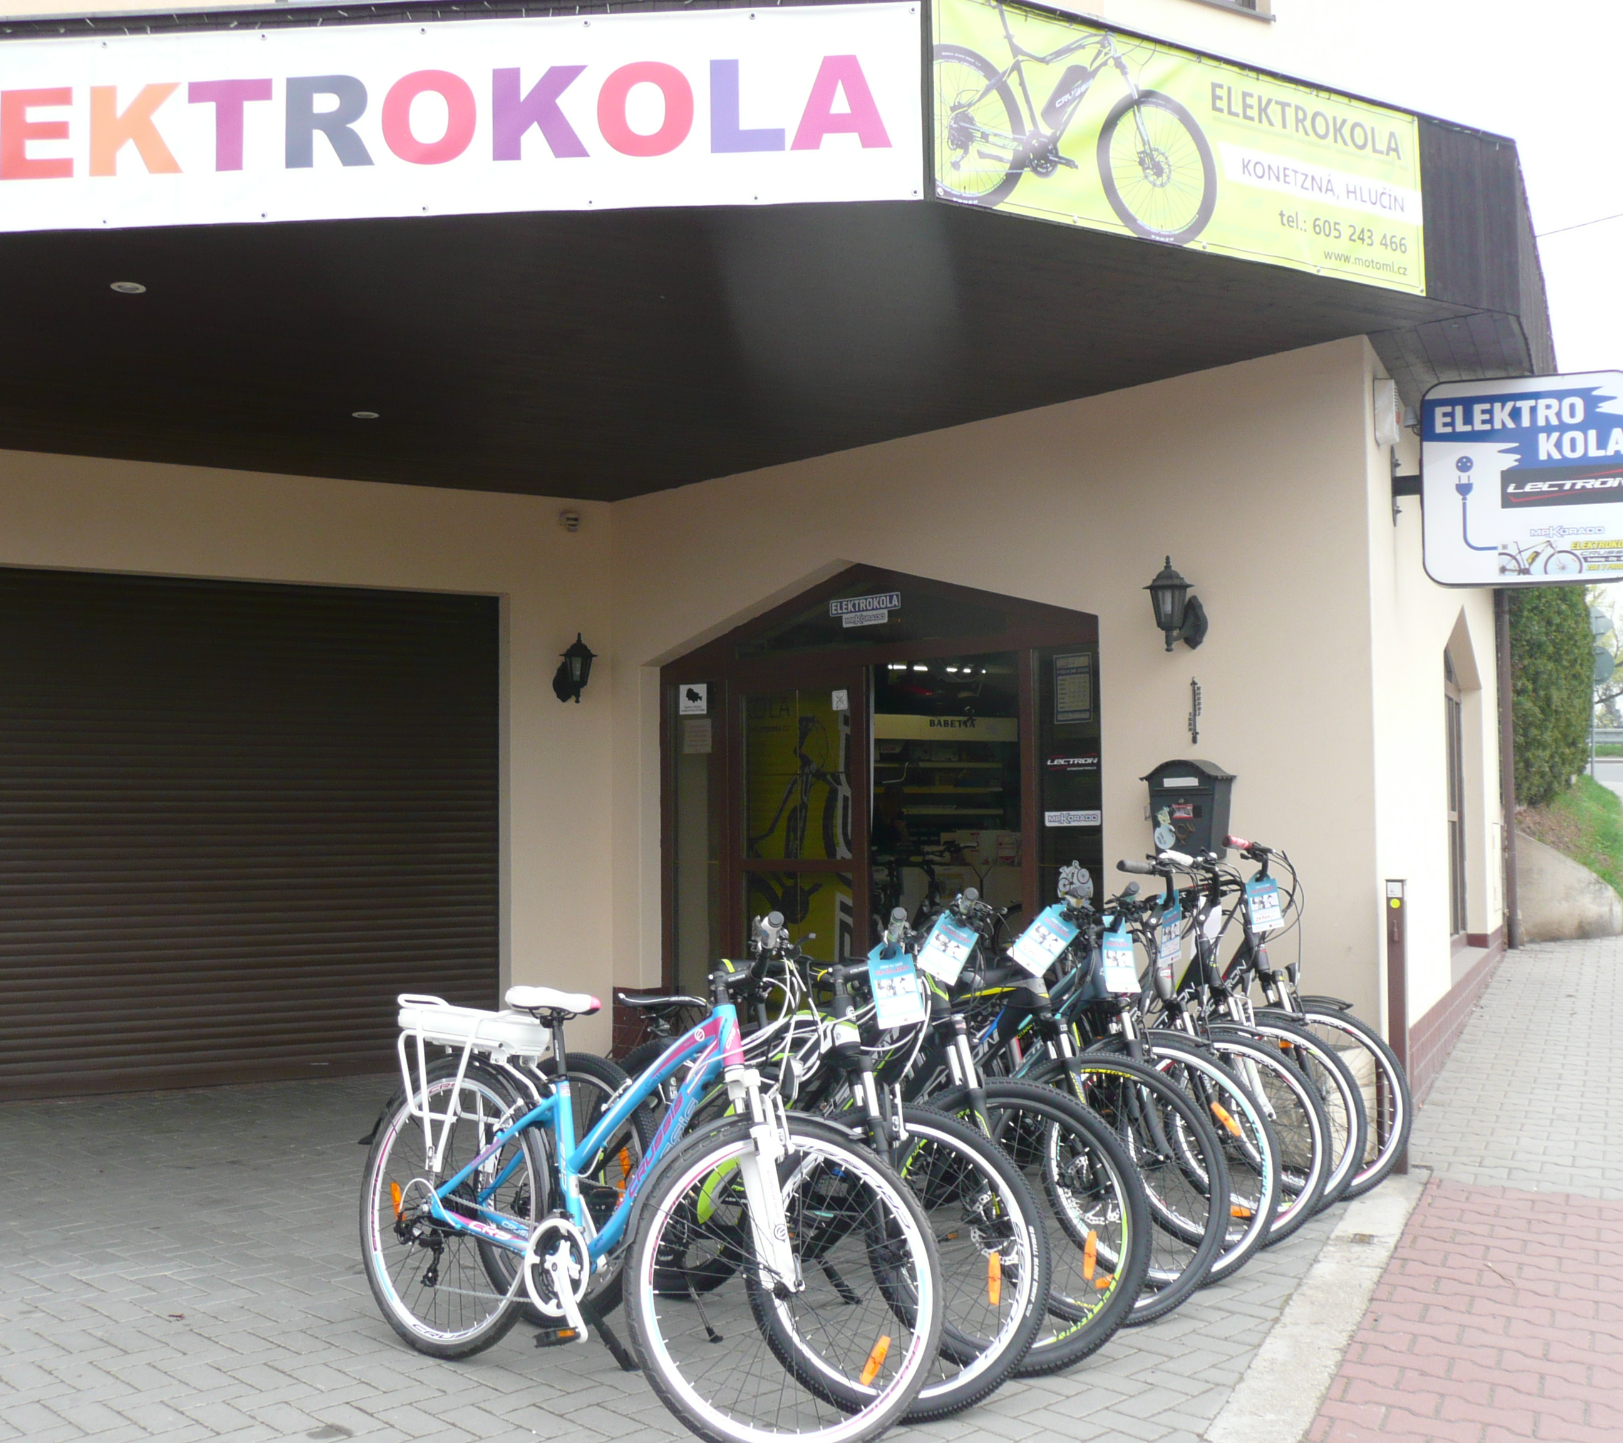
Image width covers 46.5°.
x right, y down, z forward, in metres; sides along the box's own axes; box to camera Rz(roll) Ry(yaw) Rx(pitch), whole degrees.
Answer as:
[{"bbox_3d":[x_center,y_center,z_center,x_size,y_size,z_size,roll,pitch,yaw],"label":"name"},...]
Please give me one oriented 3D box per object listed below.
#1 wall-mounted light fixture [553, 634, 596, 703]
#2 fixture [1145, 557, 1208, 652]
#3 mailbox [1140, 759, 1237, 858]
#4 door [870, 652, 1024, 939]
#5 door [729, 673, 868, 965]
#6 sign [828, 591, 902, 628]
[{"bbox_3d":[-1.286,-0.286,10.331,0.195,0.382,0.265,1,-4,-30],"label":"wall-mounted light fixture"},{"bbox_3d":[1.475,-0.472,7.675,0.265,0.386,0.195,3,-5,-44],"label":"fixture"},{"bbox_3d":[1.527,0.356,7.661,0.150,0.402,0.370,3,-5,-44],"label":"mailbox"},{"bbox_3d":[0.636,0.731,8.963,0.070,2.070,1.002,3,-5,-44],"label":"door"},{"bbox_3d":[-0.075,0.784,9.709,0.070,2.070,1.040,3,-5,-44],"label":"door"},{"bbox_3d":[0.267,-0.546,9.388,0.020,0.139,0.487,3,-5,-44],"label":"sign"}]

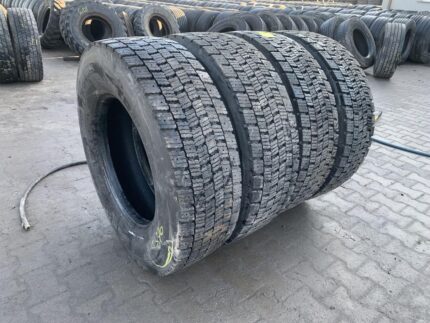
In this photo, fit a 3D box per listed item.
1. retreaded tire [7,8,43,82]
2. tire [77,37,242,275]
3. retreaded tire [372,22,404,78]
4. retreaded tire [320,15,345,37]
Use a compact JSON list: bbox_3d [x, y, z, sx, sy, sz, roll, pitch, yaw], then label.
[{"bbox_3d":[-2.700,-1.656,4.655,0.311,1.008,1.008,-6,27,-22],"label":"retreaded tire"},{"bbox_3d":[-0.304,-0.020,1.463,0.314,1.008,1.008,-19,33,-33],"label":"tire"},{"bbox_3d":[3.165,-1.995,5.860,0.315,0.976,0.976,15,29,22],"label":"retreaded tire"},{"bbox_3d":[2.500,-2.405,6.575,1.014,1.014,0.316,-23,21,-41],"label":"retreaded tire"}]

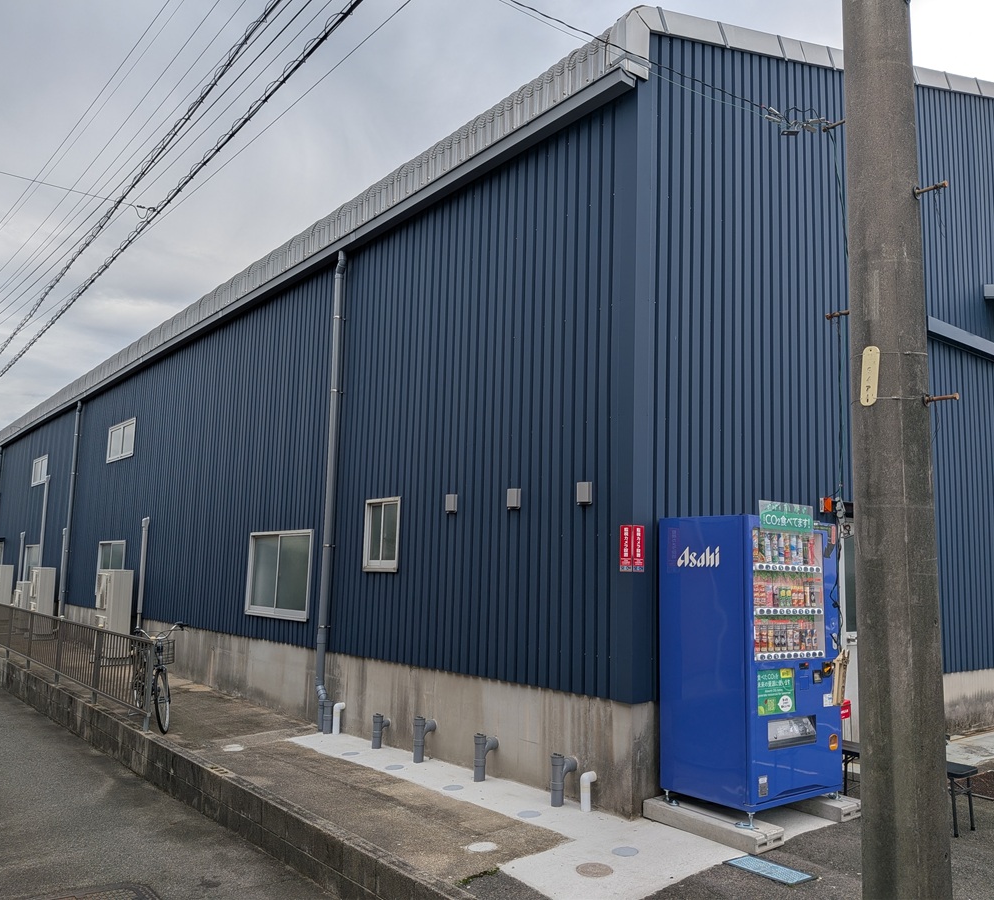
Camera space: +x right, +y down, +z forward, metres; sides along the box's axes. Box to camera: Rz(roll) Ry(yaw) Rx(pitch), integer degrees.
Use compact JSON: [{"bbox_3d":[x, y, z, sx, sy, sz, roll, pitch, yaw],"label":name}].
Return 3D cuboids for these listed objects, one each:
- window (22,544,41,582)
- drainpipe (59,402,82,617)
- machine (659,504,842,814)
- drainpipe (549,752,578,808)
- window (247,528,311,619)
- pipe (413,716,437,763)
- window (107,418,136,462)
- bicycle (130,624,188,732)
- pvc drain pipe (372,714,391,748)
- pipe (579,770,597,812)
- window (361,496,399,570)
[{"bbox_3d":[-11.423,2.829,20.388,0.100,1.000,1.650,8,-10,-39],"label":"window"},{"bbox_3d":[-9.024,1.403,17.574,0.160,4.950,0.110,8,-10,-39],"label":"drainpipe"},{"bbox_3d":[1.714,1.372,5.609,1.050,1.800,0.677,8,-11,-39],"label":"machine"},{"bbox_3d":[0.443,2.235,5.683,0.184,0.346,0.092,8,-11,-39],"label":"drainpipe"},{"bbox_3d":[-2.539,1.448,9.656,0.090,0.980,1.660,8,-10,-39],"label":"window"},{"bbox_3d":[-0.593,2.381,6.885,0.203,0.361,0.092,8,-11,-39],"label":"pipe"},{"bbox_3d":[-6.915,-0.165,15.370,0.100,0.694,1.748,8,-11,-39],"label":"window"},{"bbox_3d":[-3.443,2.199,8.368,0.550,1.050,1.780,7,-10,-34],"label":"bicycle"},{"bbox_3d":[-1.065,2.551,7.546,0.140,0.300,0.100,8,-10,-39],"label":"pvc drain pipe"},{"bbox_3d":[0.612,2.269,5.535,0.120,0.250,0.066,8,-10,-39],"label":"pipe"},{"bbox_3d":[-1.076,0.817,7.973,0.100,0.706,0.619,8,-11,-39],"label":"window"}]

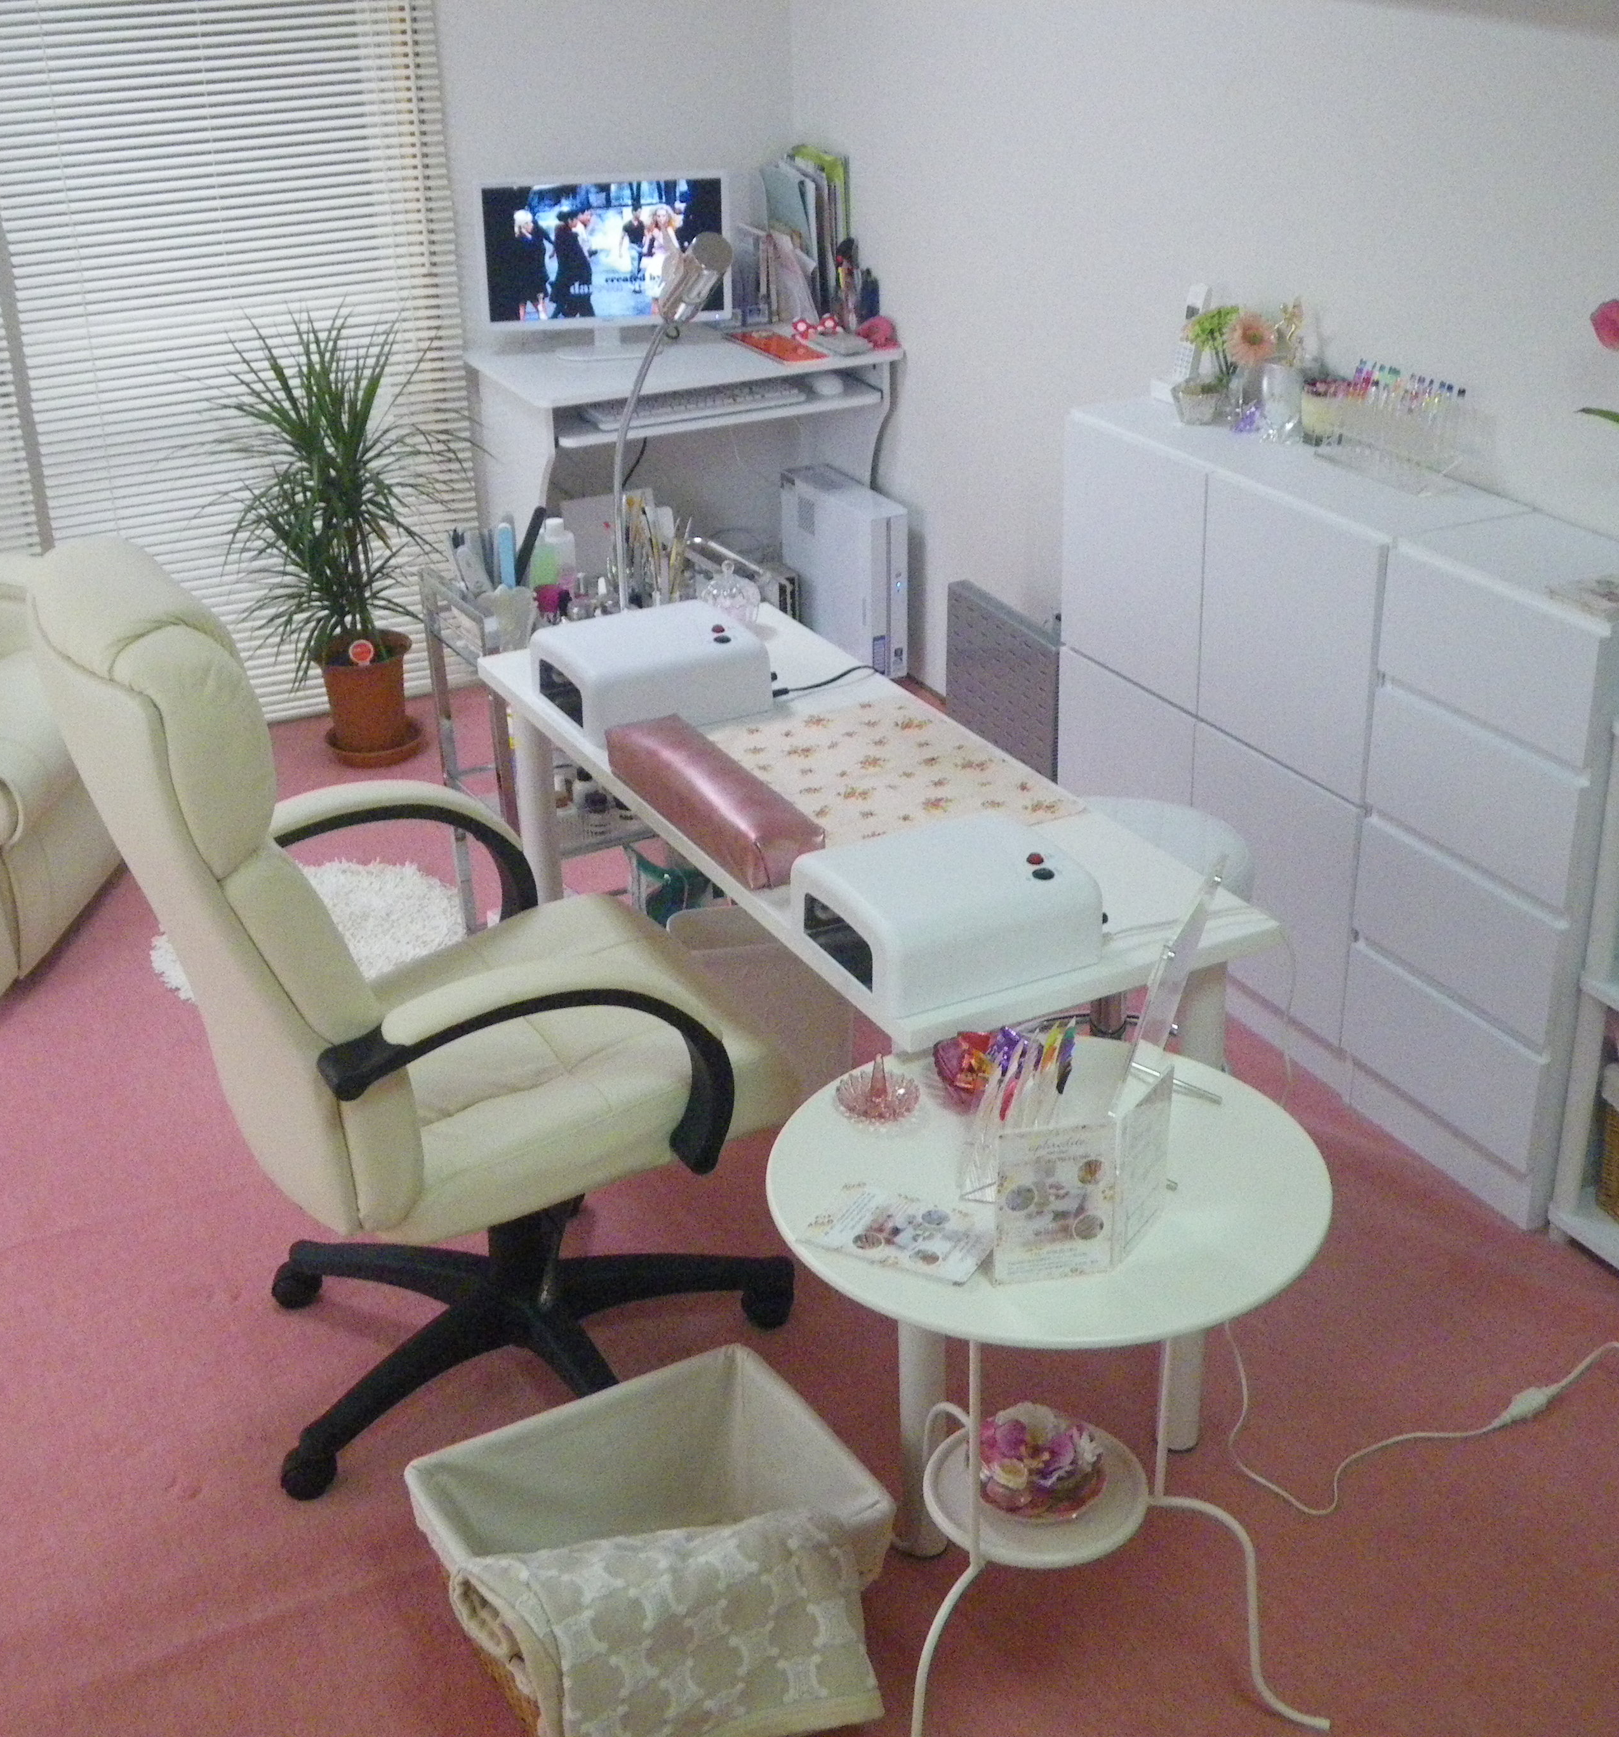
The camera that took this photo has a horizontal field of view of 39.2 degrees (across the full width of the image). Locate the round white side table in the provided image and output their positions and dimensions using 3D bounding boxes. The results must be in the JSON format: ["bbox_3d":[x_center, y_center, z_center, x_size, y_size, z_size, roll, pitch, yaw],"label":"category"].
[{"bbox_3d":[0.224,0.581,2.223,0.520,0.667,0.520,-1,26,1],"label":"round white side table"}]

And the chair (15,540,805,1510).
[{"bbox_3d":[-0.422,0.120,2.646,0.770,1.170,0.680,-14,28,-23],"label":"chair"}]

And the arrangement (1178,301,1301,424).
[{"bbox_3d":[0.673,-0.785,3.602,0.140,0.190,0.190,-13,28,-22],"label":"arrangement"}]

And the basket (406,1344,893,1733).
[{"bbox_3d":[-0.167,0.744,2.430,0.405,0.215,0.330,-16,29,-27],"label":"basket"}]

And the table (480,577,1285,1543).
[{"bbox_3d":[0.027,0.205,2.961,0.455,0.720,1.225,-14,28,-24],"label":"table"}]

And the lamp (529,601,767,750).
[{"bbox_3d":[-0.215,-0.265,3.009,0.245,0.100,0.225,-13,28,-22],"label":"lamp"}]

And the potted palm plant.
[{"bbox_3d":[-0.924,-0.681,4.623,0.480,0.940,0.480,-13,28,-22],"label":"potted palm plant"}]

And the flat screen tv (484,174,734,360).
[{"bbox_3d":[-0.429,-1.287,4.851,0.540,0.370,0.180,-4,26,-4],"label":"flat screen tv"}]

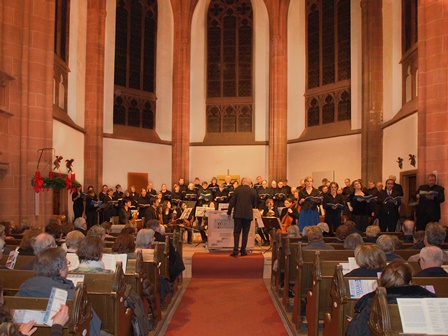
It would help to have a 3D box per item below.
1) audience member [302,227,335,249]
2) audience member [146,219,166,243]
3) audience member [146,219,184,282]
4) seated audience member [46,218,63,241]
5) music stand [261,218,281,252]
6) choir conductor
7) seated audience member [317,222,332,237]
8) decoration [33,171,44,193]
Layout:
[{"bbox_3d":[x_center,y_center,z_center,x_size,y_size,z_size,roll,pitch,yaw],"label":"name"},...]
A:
[{"bbox_3d":[1.233,1.459,4.872,0.500,1.350,0.720,0,-6,0],"label":"audience member"},{"bbox_3d":[-1.086,1.500,5.632,0.500,1.420,0.720,0,-6,0],"label":"audience member"},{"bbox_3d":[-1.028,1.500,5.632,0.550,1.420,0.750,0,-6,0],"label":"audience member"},{"bbox_3d":[-2.992,1.629,6.494,0.500,1.330,0.720,0,-6,0],"label":"seated audience member"},{"bbox_3d":[1.138,1.574,8.588,0.480,0.800,0.450,0,-6,5],"label":"music stand"},{"bbox_3d":[0.400,1.069,8.055,0.620,1.720,0.450,0,-6,-5],"label":"choir conductor"},{"bbox_3d":[1.761,1.641,6.522,0.500,1.310,0.720,0,-6,0],"label":"seated audience member"},{"bbox_3d":[-4.304,0.325,8.408,0.280,0.500,0.260,0,-6,0],"label":"decoration"}]

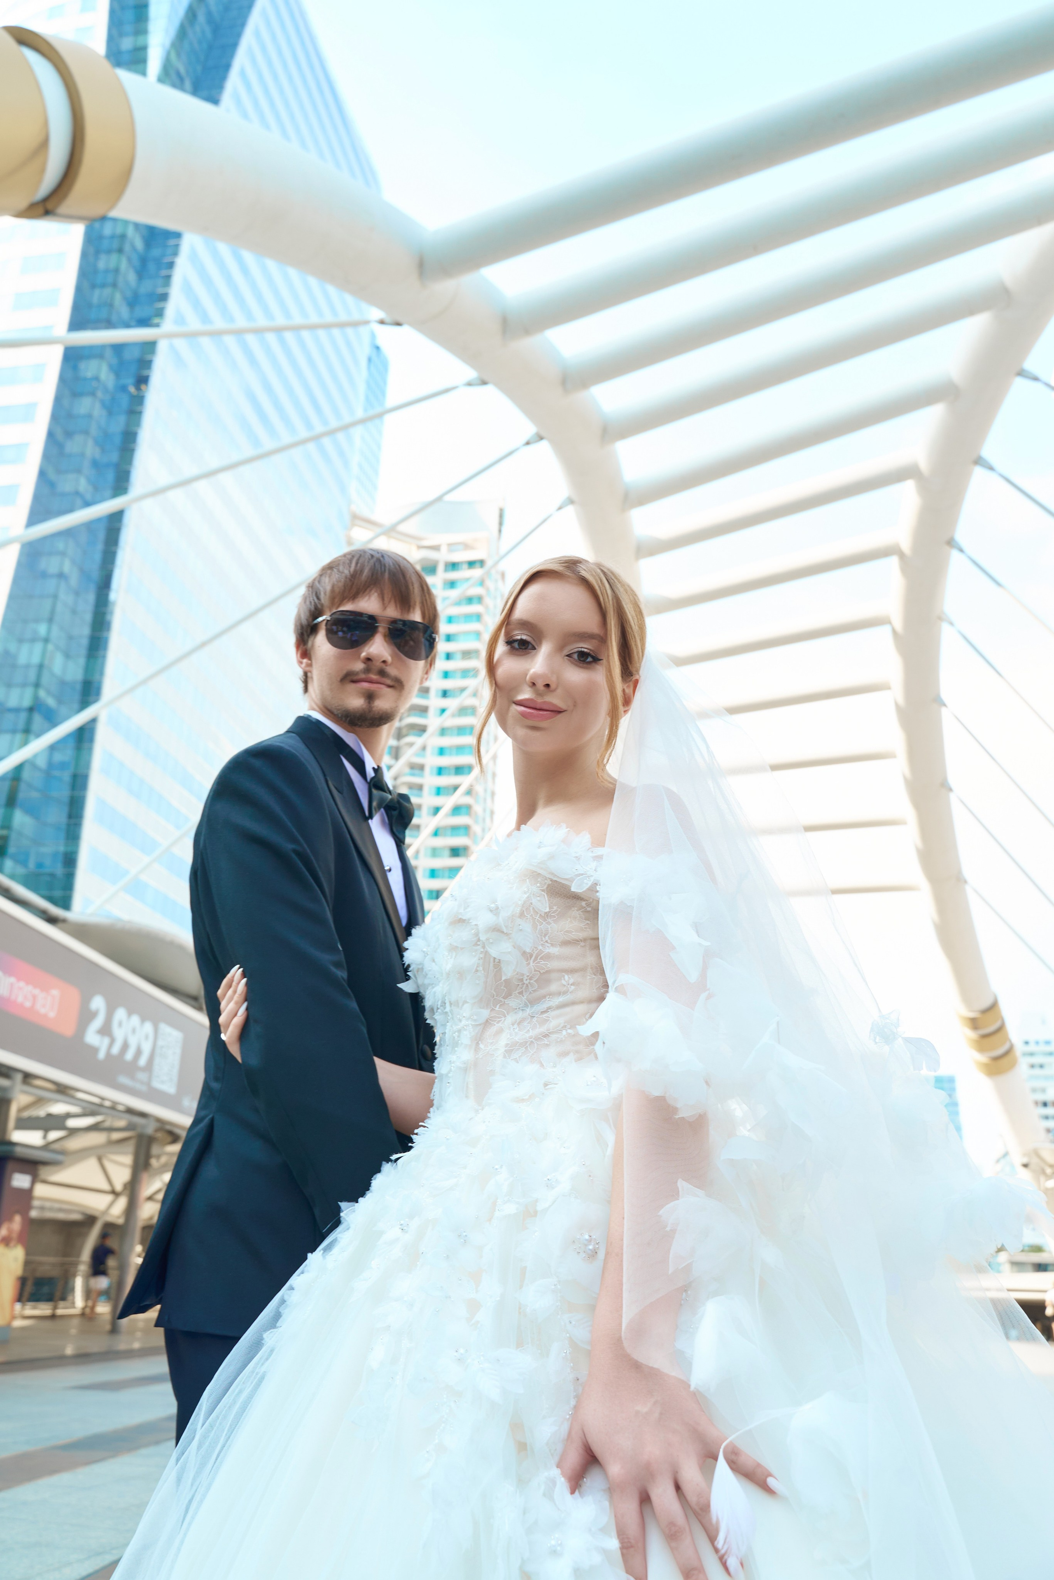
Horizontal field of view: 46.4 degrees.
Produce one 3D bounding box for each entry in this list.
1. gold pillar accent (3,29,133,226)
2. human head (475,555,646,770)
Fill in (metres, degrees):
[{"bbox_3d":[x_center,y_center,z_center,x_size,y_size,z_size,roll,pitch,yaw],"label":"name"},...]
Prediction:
[{"bbox_3d":[-2.430,-3.060,5.660,0.800,0.800,0.880,27,31,16],"label":"gold pillar accent"},{"bbox_3d":[0.044,-0.143,1.360,0.180,0.235,0.220,6,-7,21],"label":"human head"}]

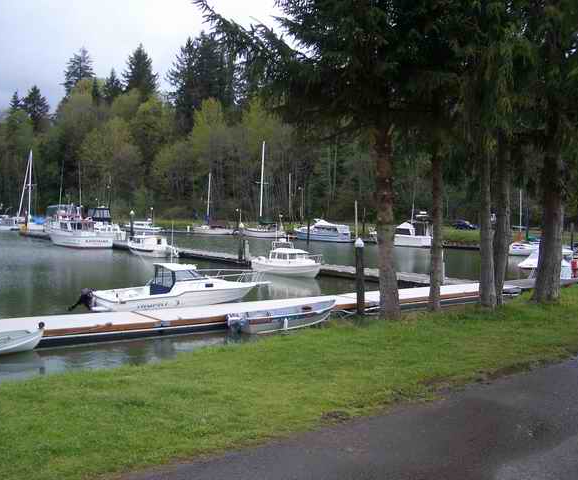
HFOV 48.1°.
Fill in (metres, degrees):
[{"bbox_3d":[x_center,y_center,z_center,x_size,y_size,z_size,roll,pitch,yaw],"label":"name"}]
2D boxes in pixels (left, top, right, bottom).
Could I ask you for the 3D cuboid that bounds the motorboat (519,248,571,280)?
[{"bbox_3d":[15.289,1.365,38.422,2.100,2.000,5.200,3,4,44],"label":"motorboat"}]

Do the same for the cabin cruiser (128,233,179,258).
[{"bbox_3d":[-12.500,0.517,60.071,2.350,2.250,6.000,-2,3,-41],"label":"cabin cruiser"}]

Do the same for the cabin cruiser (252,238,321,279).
[{"bbox_3d":[-0.050,1.166,41.783,2.300,2.450,6.200,-2,3,-38],"label":"cabin cruiser"}]

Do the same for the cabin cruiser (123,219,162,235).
[{"bbox_3d":[-30.000,-2.844,132.995,8.400,3.000,2.900,1,3,32],"label":"cabin cruiser"}]

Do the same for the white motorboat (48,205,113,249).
[{"bbox_3d":[-24.200,-1.441,75.504,3.800,5.300,11.500,-2,3,-35],"label":"white motorboat"}]

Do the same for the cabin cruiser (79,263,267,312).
[{"bbox_3d":[-4.285,1.932,26.149,8.000,2.200,2.500,-1,3,-31],"label":"cabin cruiser"}]

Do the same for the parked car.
[{"bbox_3d":[23.867,-2.068,87.009,1.760,1.480,4.350,-2,3,-29],"label":"parked car"}]

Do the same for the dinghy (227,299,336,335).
[{"bbox_3d":[-0.232,2.686,23.070,4.100,0.950,1.450,-2,3,-29],"label":"dinghy"}]

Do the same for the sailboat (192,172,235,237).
[{"bbox_3d":[-14.300,-6.831,122.823,9.200,12.000,2.900,2,3,41],"label":"sailboat"}]

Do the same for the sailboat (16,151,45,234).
[{"bbox_3d":[-40.649,-7.371,101.755,2.800,13.000,8.500,-3,4,-44],"label":"sailboat"}]

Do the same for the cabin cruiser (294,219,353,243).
[{"bbox_3d":[4.300,-1.346,91.522,3.100,3.600,9.500,-2,3,-44],"label":"cabin cruiser"}]

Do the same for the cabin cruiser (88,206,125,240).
[{"bbox_3d":[-22.893,-1.887,79.008,3.100,4.200,9.000,-2,4,-36],"label":"cabin cruiser"}]

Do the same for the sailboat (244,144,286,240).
[{"bbox_3d":[-3.097,-6.087,81.795,2.600,12.500,7.800,-3,4,-44],"label":"sailboat"}]

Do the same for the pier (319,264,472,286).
[{"bbox_3d":[5.735,2.188,36.562,2.100,0.550,11.000,-2,4,-38],"label":"pier"}]

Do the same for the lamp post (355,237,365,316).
[{"bbox_3d":[2.796,1.389,25.306,0.340,3.050,0.340,0,3,0],"label":"lamp post"}]

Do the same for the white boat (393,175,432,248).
[{"bbox_3d":[14.000,-3.139,75.435,2.900,8.500,8.600,-2,3,-41],"label":"white boat"}]

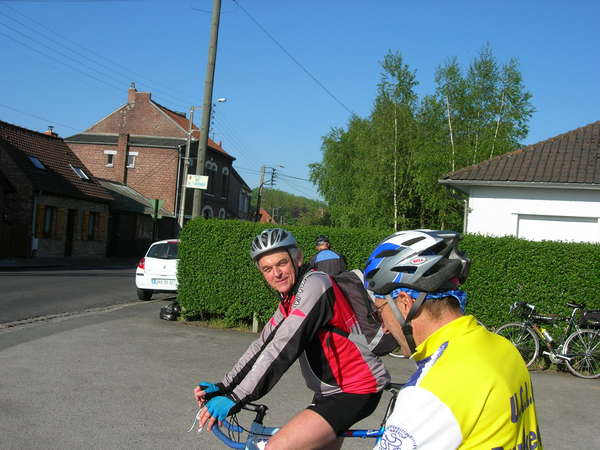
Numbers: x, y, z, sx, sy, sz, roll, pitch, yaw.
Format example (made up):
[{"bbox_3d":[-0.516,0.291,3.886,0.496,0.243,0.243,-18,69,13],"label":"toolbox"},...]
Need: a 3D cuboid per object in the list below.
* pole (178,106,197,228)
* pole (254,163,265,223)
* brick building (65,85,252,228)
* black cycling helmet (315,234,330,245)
[{"bbox_3d":[-6.655,-2.385,38.388,0.280,9.000,0.280,4,-1,11],"label":"pole"},{"bbox_3d":[-4.030,-1.402,63.891,0.280,8.800,0.280,5,-1,11],"label":"pole"},{"bbox_3d":[-10.071,-3.430,50.500,7.900,11.100,15.800,3,-1,12],"label":"brick building"},{"bbox_3d":[0.325,0.210,9.600,0.210,0.160,0.280,4,-2,-30],"label":"black cycling helmet"}]

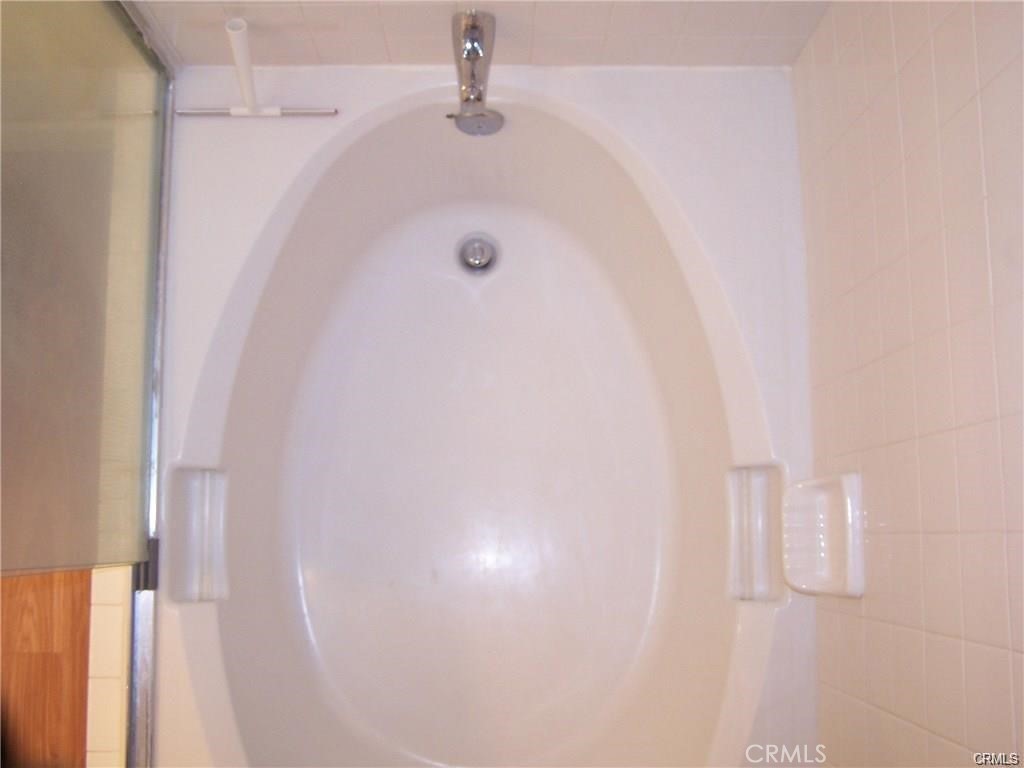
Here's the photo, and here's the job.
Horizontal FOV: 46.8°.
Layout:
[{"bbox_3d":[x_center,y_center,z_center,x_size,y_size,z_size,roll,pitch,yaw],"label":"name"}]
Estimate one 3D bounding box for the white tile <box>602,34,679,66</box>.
[{"bbox_3d":[0.193,-0.514,1.817,0.108,0.108,0.010,0,83,-1],"label":"white tile"}]

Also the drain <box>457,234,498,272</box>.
[{"bbox_3d":[-0.064,-0.242,2.199,0.075,0.025,0.075,0,83,-1],"label":"drain"}]

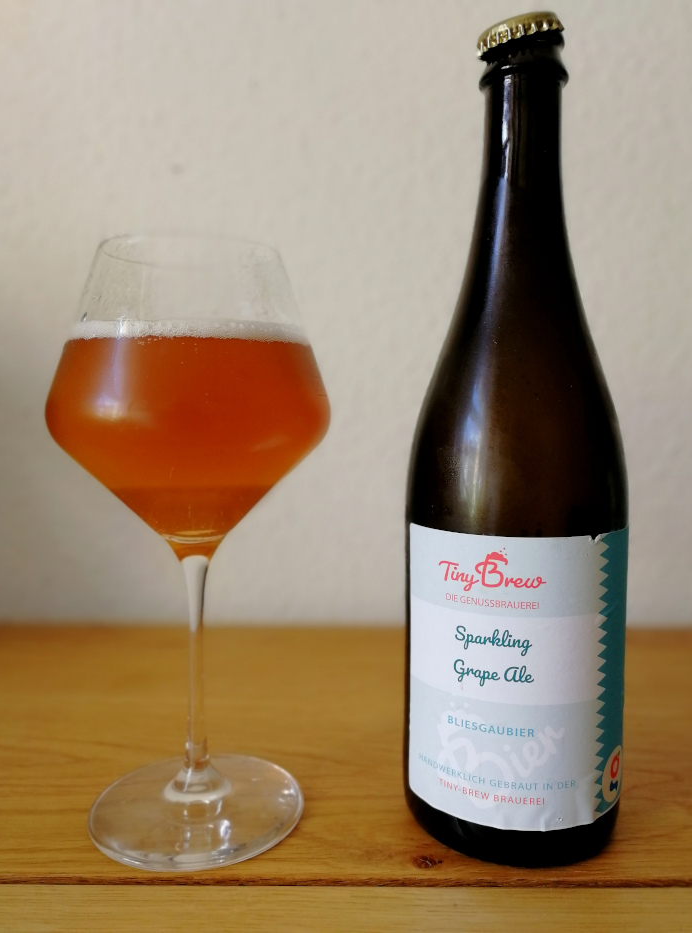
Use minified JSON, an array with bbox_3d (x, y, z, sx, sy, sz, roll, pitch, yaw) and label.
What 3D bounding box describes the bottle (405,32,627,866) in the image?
[{"bbox_3d":[0.066,-0.013,0.283,0.085,0.300,0.085,2,5,23],"label":"bottle"}]

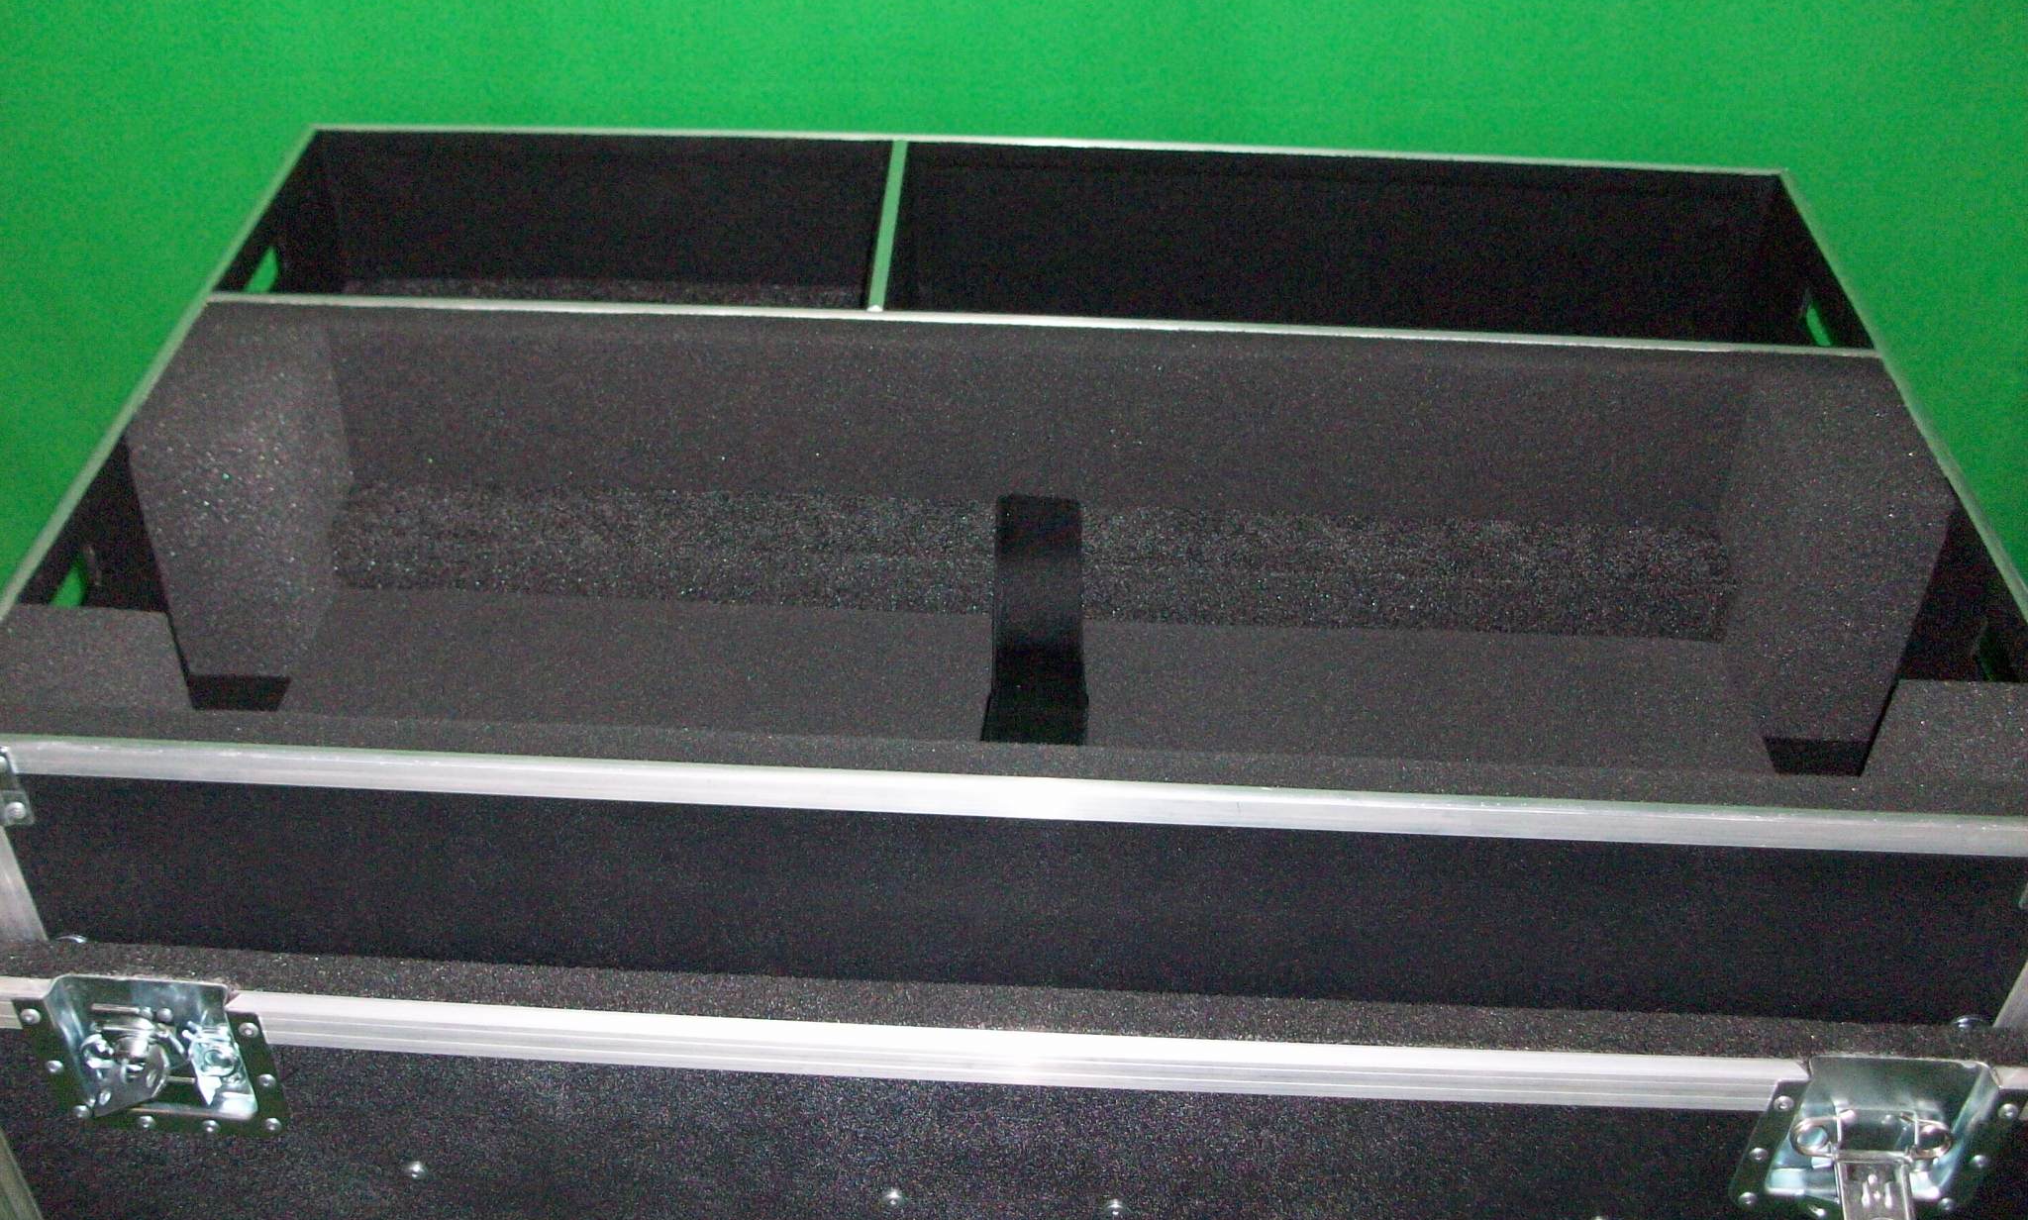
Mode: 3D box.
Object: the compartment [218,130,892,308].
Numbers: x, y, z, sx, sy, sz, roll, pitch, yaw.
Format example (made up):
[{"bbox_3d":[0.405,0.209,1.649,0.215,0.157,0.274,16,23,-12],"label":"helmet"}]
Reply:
[{"bbox_3d":[-0.272,-0.202,1.269,0.382,0.117,0.207,2,40,1],"label":"compartment"}]

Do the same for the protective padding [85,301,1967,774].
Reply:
[{"bbox_3d":[0.009,-0.001,1.036,0.961,0.118,0.377,2,40,1],"label":"protective padding"}]

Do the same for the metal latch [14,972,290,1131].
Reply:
[{"bbox_3d":[-0.402,0.211,0.943,0.113,0.095,0.021,2,40,1],"label":"metal latch"}]

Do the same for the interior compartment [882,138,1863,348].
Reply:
[{"bbox_3d":[0.212,-0.181,1.266,0.574,0.126,0.211,2,40,1],"label":"interior compartment"}]

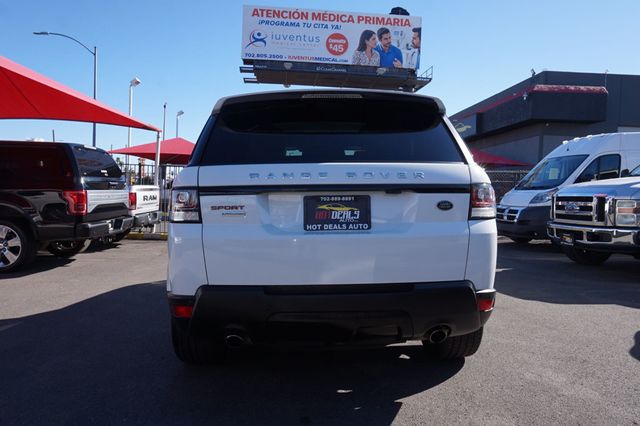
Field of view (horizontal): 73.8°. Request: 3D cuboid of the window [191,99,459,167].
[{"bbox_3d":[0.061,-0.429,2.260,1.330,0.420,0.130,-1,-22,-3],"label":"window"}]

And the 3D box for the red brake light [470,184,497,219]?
[{"bbox_3d":[0.841,-0.063,2.200,0.165,0.185,0.180,-1,3,-7],"label":"red brake light"}]

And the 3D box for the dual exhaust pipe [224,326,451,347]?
[{"bbox_3d":[0.088,0.614,2.120,1.100,0.100,0.170,-1,3,-3],"label":"dual exhaust pipe"}]

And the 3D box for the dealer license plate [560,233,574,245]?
[{"bbox_3d":[3.512,0.366,6.050,0.015,0.155,0.305,2,2,-4],"label":"dealer license plate"}]

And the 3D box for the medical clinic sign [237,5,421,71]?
[{"bbox_3d":[0.963,-14.323,34.800,14.600,4.270,0.400,2,2,-3],"label":"medical clinic sign"}]

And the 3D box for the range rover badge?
[{"bbox_3d":[0.599,-0.034,2.040,0.080,0.045,0.010,-1,3,-7],"label":"range rover badge"}]

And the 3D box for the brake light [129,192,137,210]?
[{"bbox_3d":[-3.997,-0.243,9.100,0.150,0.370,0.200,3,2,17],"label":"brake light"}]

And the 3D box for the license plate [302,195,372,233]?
[{"bbox_3d":[0.080,0.001,1.980,0.310,0.160,0.015,-1,3,-3],"label":"license plate"}]

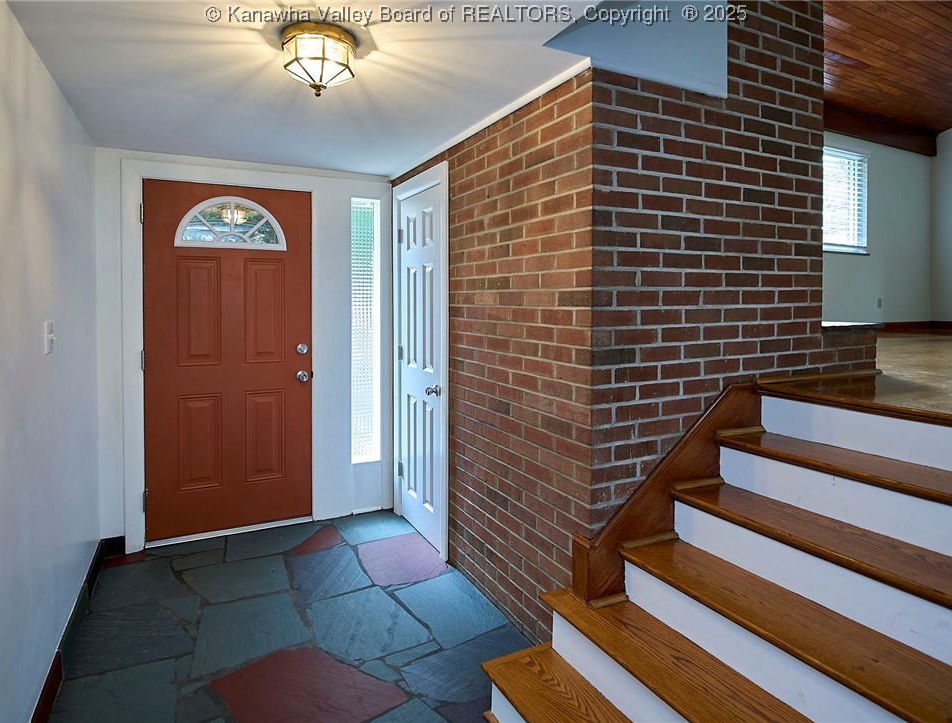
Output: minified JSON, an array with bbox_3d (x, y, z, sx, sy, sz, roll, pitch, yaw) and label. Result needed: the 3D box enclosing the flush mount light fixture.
[{"bbox_3d":[-0.504,-0.937,1.640,0.230,0.178,0.230,0,3,0],"label":"flush mount light fixture"}]

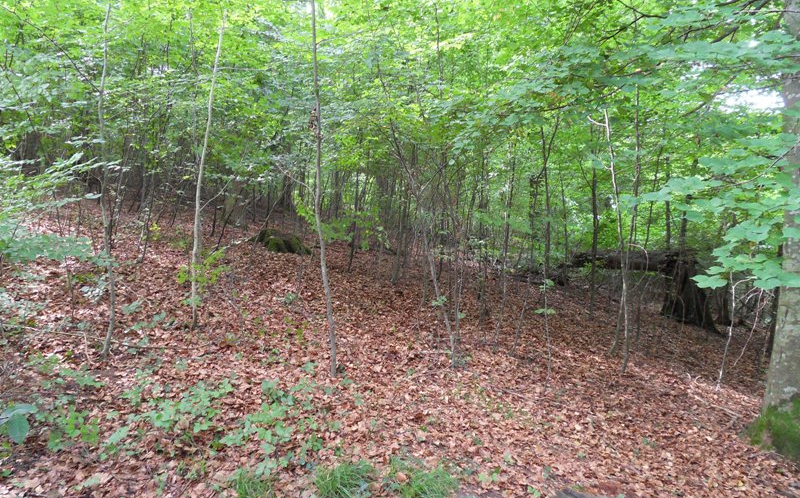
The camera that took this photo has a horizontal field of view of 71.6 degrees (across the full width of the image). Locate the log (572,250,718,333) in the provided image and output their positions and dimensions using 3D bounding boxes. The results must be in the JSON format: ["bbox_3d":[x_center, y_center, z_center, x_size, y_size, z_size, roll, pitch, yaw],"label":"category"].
[{"bbox_3d":[4.029,0.659,9.300,2.103,1.238,0.850,1,4,18],"label":"log"}]

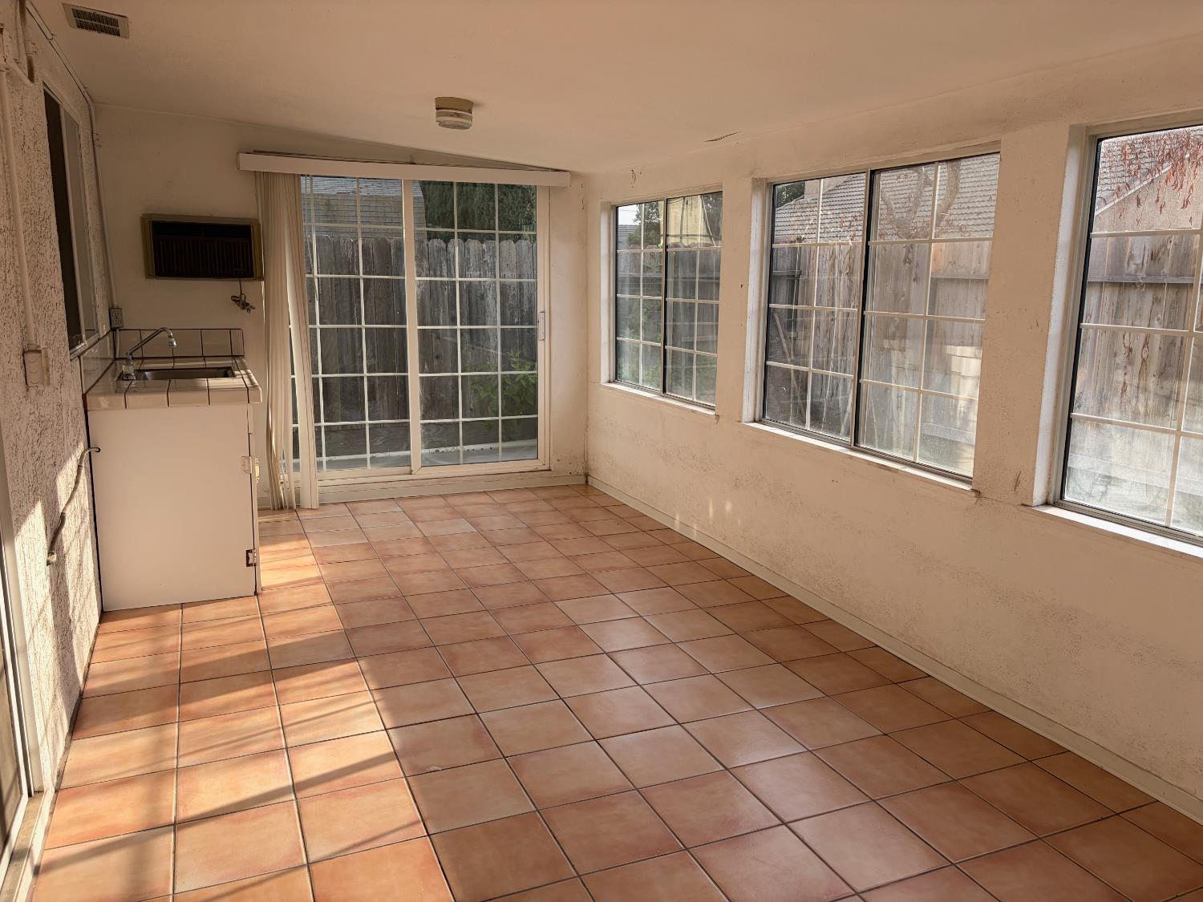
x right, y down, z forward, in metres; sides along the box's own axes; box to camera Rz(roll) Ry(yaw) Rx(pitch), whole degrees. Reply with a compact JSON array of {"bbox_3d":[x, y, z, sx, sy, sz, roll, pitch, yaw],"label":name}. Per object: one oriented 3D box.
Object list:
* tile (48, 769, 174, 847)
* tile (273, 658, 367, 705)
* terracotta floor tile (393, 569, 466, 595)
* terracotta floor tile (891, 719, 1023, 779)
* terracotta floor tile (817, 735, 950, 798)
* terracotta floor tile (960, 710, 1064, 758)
[{"bbox_3d":[-1.338,0.983,2.496,0.294,0.012,0.294,-3,12,-23],"label":"tile"},{"bbox_3d":[-1.026,0.844,3.300,0.298,0.010,0.298,-4,12,-23],"label":"tile"},{"bbox_3d":[-0.826,0.642,4.362,0.298,0.010,0.298,-4,12,-23],"label":"terracotta floor tile"},{"bbox_3d":[1.145,0.962,2.919,0.300,0.011,0.300,-3,12,-23],"label":"terracotta floor tile"},{"bbox_3d":[0.863,0.972,2.788,0.298,0.010,0.298,-4,12,-23],"label":"terracotta floor tile"},{"bbox_3d":[1.354,0.947,3.003,0.150,0.012,0.294,-3,12,-23],"label":"terracotta floor tile"}]

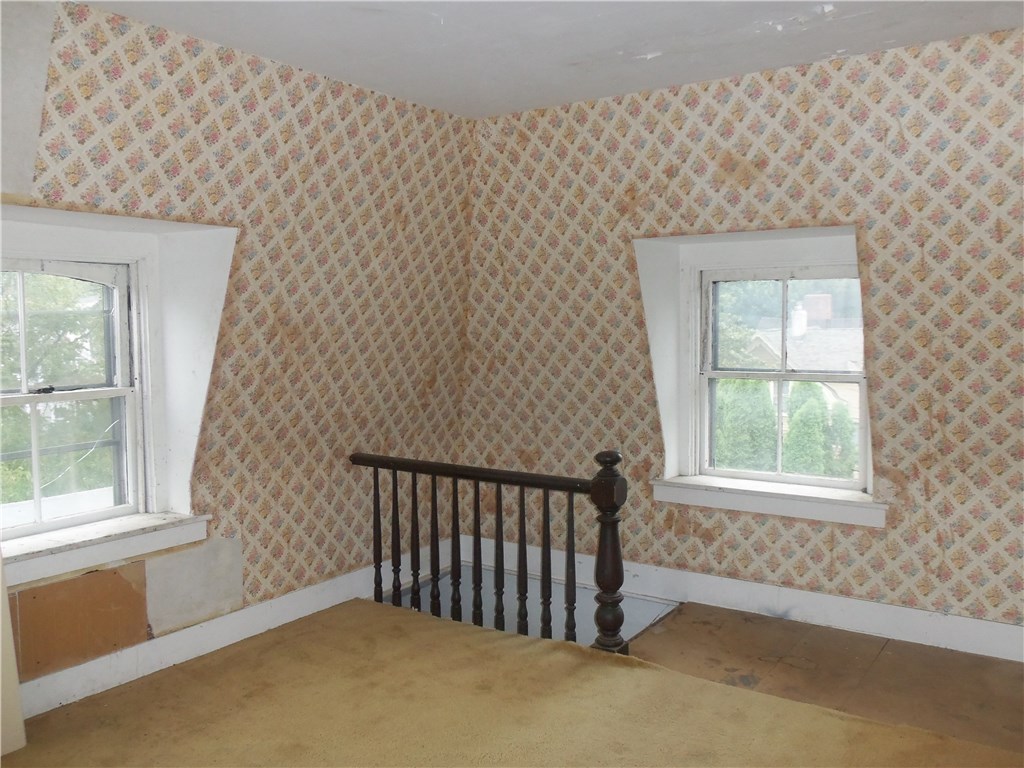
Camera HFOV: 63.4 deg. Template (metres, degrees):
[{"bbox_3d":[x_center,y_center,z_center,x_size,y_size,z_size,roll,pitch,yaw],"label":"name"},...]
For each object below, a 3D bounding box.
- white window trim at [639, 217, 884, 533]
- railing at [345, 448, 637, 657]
[{"bbox_3d":[1.162,-0.025,3.938,1.157,1.320,0.647,2,5,34],"label":"white window trim"},{"bbox_3d":[-0.182,0.727,4.016,1.639,0.882,0.132,2,5,34],"label":"railing"}]

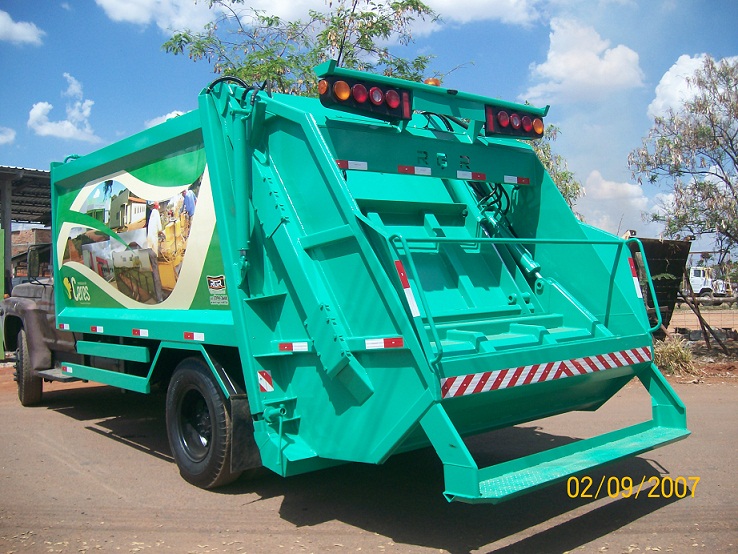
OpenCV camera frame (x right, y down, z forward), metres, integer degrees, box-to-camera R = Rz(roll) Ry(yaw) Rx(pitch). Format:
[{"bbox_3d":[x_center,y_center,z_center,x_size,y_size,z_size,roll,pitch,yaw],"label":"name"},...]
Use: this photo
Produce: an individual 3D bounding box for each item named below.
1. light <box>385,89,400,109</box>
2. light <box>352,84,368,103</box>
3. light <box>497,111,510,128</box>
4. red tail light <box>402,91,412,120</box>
[{"bbox_3d":[0.151,-1.104,4.644,0.115,0.115,0.035,-2,-4,-40],"label":"light"},{"bbox_3d":[-0.051,-1.096,4.471,0.115,0.115,0.035,-2,-4,-40],"label":"light"},{"bbox_3d":[0.963,-1.125,5.332,0.115,0.115,0.035,-2,-4,-40],"label":"light"},{"bbox_3d":[0.240,-1.088,4.738,0.046,0.162,0.018,-2,-4,-40],"label":"red tail light"}]

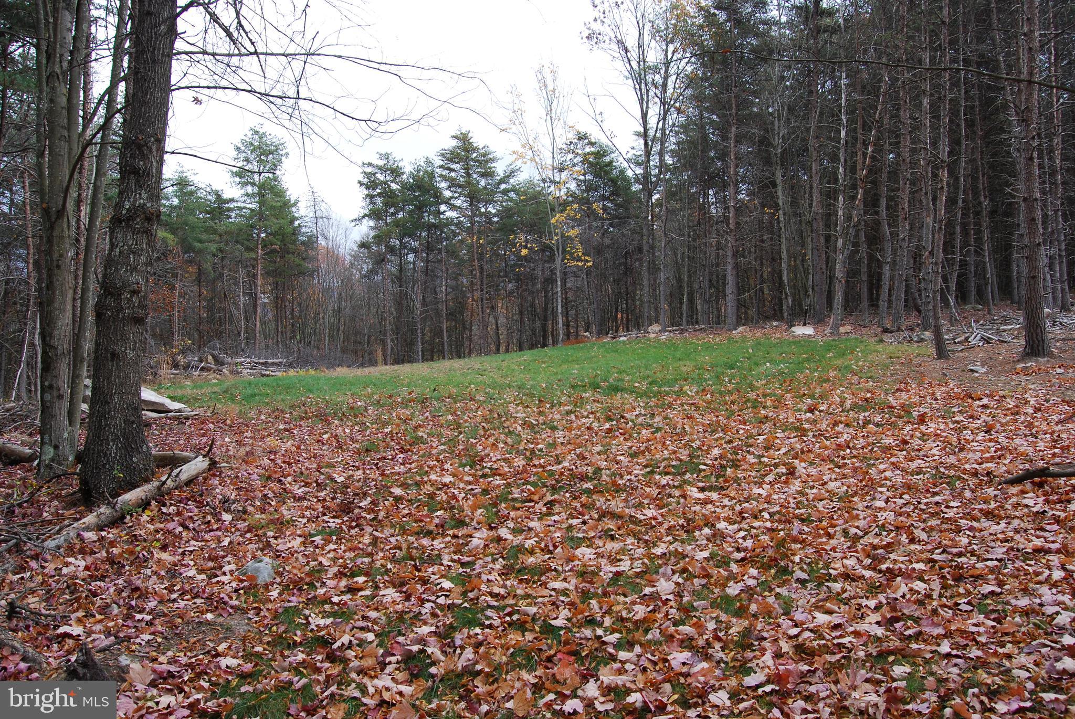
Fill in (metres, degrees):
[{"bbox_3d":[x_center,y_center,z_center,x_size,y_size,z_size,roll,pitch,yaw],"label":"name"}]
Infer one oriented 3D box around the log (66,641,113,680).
[{"bbox_3d":[-2.043,1.405,3.680,0.210,0.200,0.210,1,-2,-17],"label":"log"}]

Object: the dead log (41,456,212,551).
[{"bbox_3d":[-3.737,1.297,7.650,0.190,0.190,3.210,0,4,-2],"label":"dead log"}]

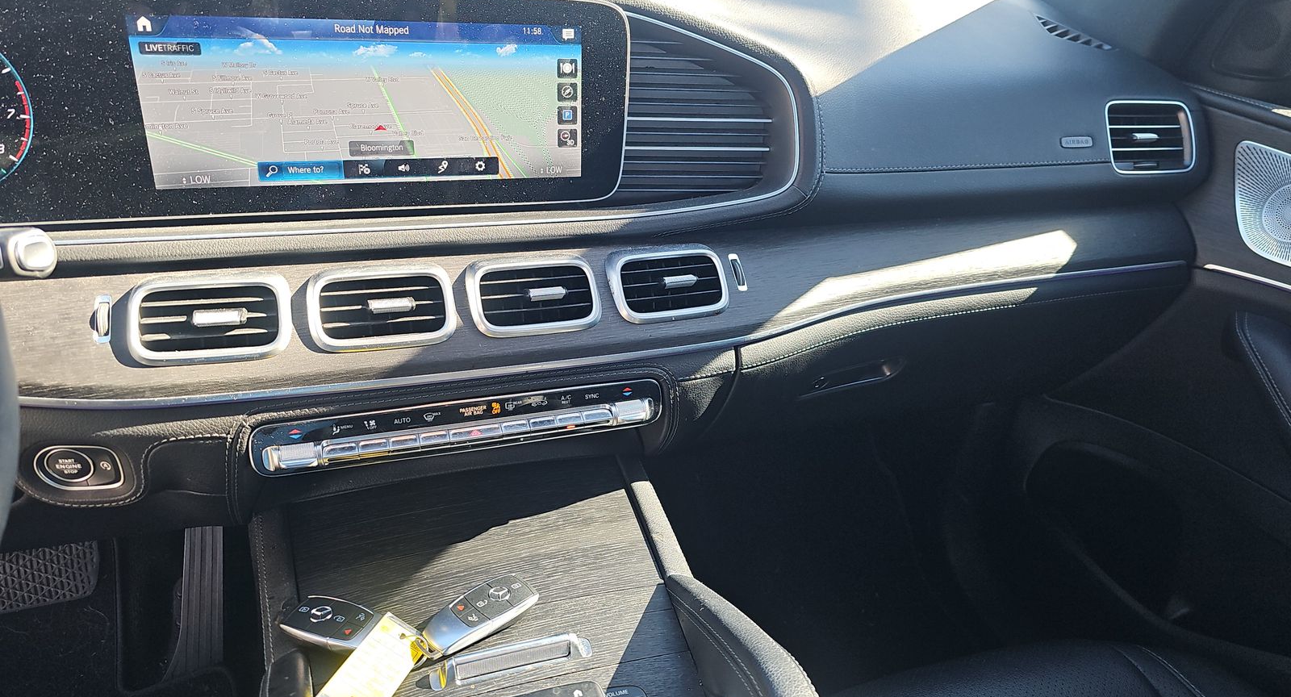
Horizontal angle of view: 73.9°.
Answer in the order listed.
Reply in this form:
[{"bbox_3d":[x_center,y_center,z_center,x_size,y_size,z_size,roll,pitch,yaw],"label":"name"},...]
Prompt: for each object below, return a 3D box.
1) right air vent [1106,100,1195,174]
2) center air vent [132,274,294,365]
[{"bbox_3d":[0.468,-0.197,0.803,0.096,0.067,0.035,-4,4,-16],"label":"right air vent"},{"bbox_3d":[-0.290,-0.020,0.571,0.098,0.056,0.035,-5,-8,-17],"label":"center air vent"}]

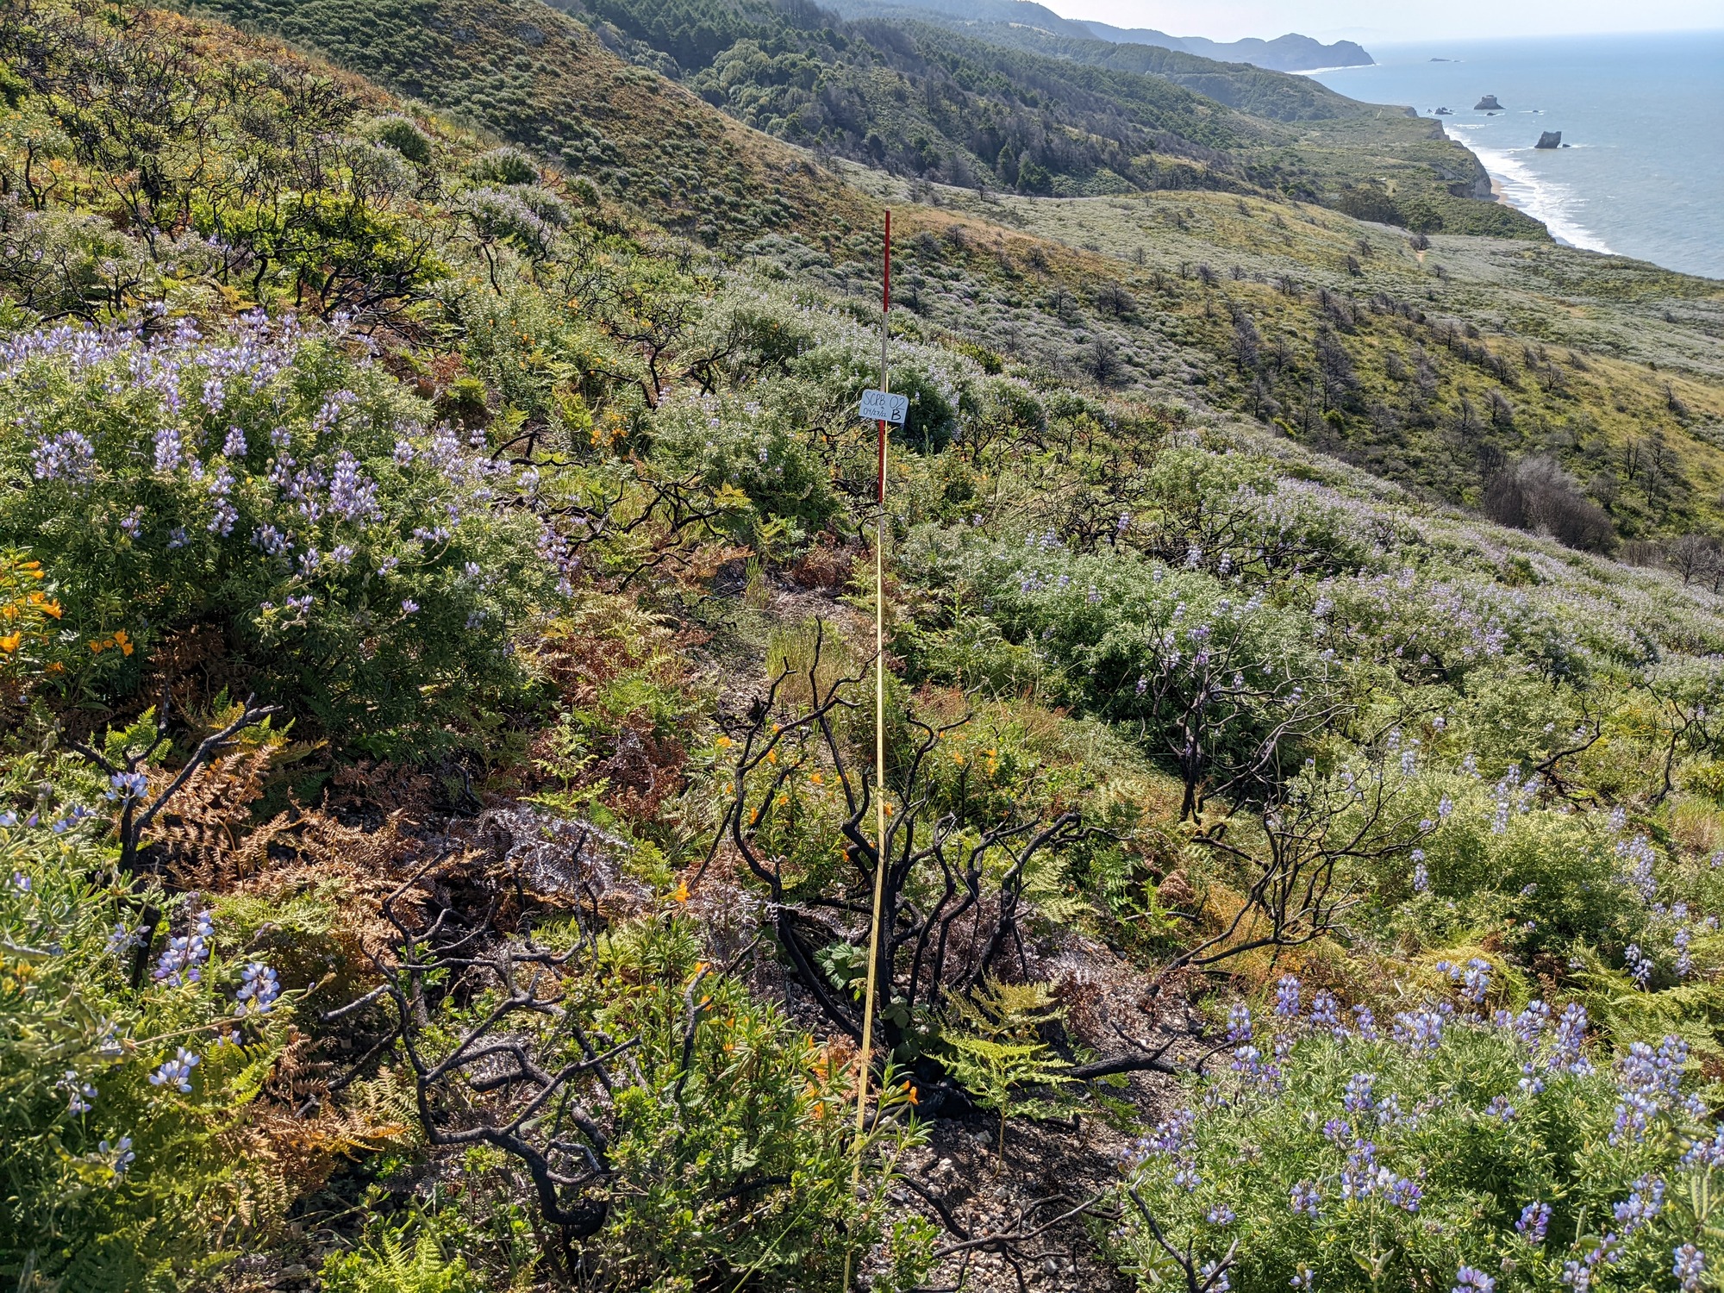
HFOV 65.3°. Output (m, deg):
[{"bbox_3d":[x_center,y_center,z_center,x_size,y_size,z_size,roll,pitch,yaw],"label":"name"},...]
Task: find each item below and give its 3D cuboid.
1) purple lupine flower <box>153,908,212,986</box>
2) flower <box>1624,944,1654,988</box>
[{"bbox_3d":[-0.732,0.323,1.450,0.058,0.080,0.055,0,19,-27],"label":"purple lupine flower"},{"bbox_3d":[1.820,0.748,3.150,0.062,0.095,0.060,4,23,31],"label":"flower"}]

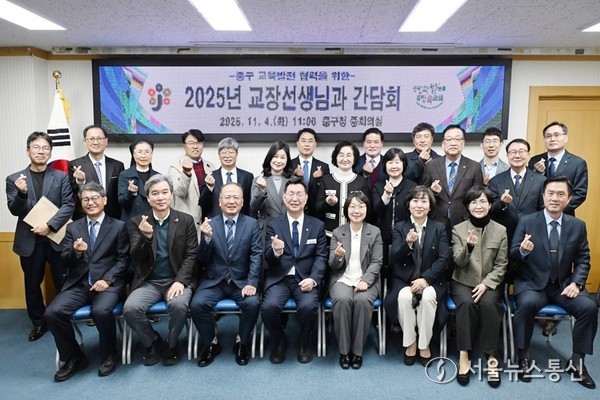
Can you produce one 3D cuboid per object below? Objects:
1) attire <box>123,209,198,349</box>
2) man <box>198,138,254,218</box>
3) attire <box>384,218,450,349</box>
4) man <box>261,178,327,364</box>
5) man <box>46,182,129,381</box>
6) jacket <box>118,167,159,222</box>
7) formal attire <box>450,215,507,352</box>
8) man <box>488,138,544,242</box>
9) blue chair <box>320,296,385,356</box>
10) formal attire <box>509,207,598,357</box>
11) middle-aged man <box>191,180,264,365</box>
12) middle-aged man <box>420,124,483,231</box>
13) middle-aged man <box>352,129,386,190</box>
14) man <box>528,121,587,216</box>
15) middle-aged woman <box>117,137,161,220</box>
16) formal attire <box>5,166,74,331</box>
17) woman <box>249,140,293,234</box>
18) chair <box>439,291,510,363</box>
[{"bbox_3d":[-1.024,0.587,3.241,0.560,0.990,0.620,-1,6,-10],"label":"attire"},{"bbox_3d":[-0.660,0.284,3.866,0.520,1.680,0.380,-1,6,-7],"label":"man"},{"bbox_3d":[0.873,0.594,3.277,0.480,0.910,0.620,1,6,8],"label":"attire"},{"bbox_3d":[-0.051,0.511,3.374,0.512,1.349,0.630,0,6,-2],"label":"man"},{"bbox_3d":[-1.520,0.540,3.208,0.550,1.300,0.700,-1,6,-7],"label":"man"},{"bbox_3d":[-1.440,-0.031,3.962,0.430,0.650,0.290,-1,7,-10],"label":"jacket"},{"bbox_3d":[1.349,0.610,3.275,0.443,0.916,0.670,2,6,20],"label":"formal attire"},{"bbox_3d":[1.728,0.329,3.467,0.530,1.620,0.400,2,6,17],"label":"man"},{"bbox_3d":[0.413,0.780,3.509,0.473,0.788,0.522,0,6,3],"label":"blue chair"},{"bbox_3d":[1.799,0.567,3.113,0.580,0.960,0.630,2,7,14],"label":"formal attire"},{"bbox_3d":[-0.571,0.527,3.366,0.542,1.320,0.640,-1,6,-7],"label":"middle-aged man"},{"bbox_3d":[1.350,0.248,3.822,0.560,1.760,0.380,1,6,14],"label":"middle-aged man"},{"bbox_3d":[0.660,0.220,4.161,0.500,1.750,0.360,1,6,7],"label":"middle-aged man"},{"bbox_3d":[2.219,0.227,3.719,0.550,1.775,0.400,2,6,24],"label":"man"},{"bbox_3d":[-1.393,0.325,3.821,0.453,1.635,0.355,-2,6,-16],"label":"middle-aged woman"},{"bbox_3d":[-2.187,0.415,3.652,0.532,1.369,0.335,-3,6,-27],"label":"formal attire"},{"bbox_3d":[-0.243,0.326,3.762,0.443,1.645,0.355,-1,6,-8],"label":"woman"},{"bbox_3d":[1.330,0.775,3.422,0.470,0.790,0.480,1,6,8],"label":"chair"}]

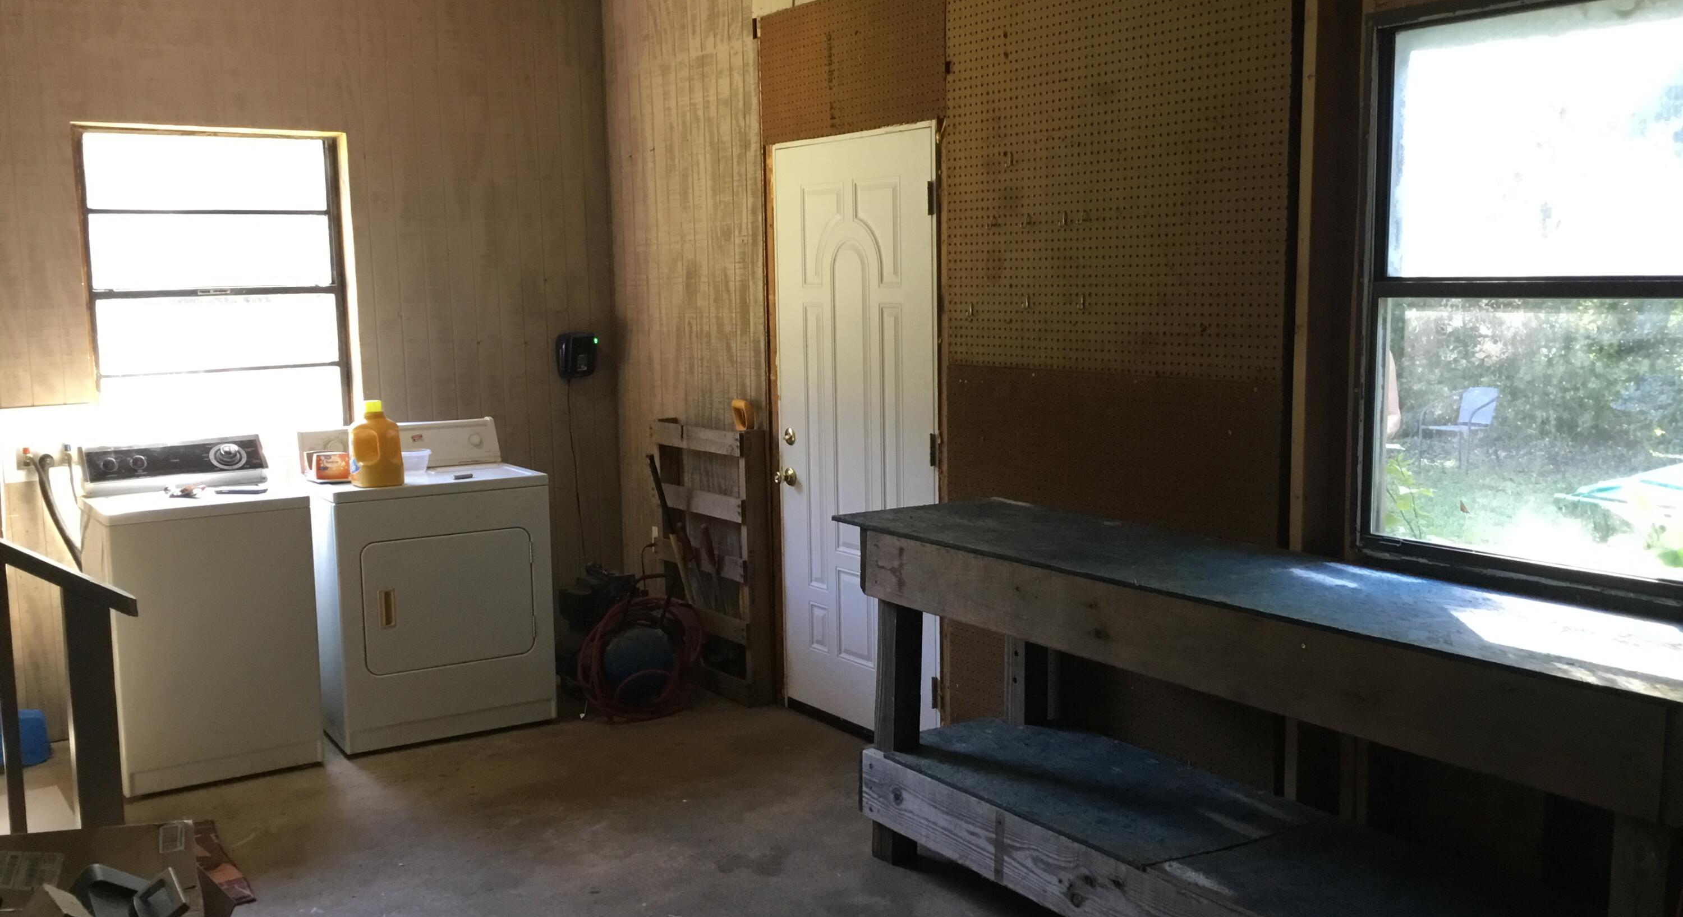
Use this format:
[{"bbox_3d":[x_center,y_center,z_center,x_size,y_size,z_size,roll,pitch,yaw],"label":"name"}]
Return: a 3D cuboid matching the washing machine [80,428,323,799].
[{"bbox_3d":[-2.167,0.495,5.104,0.605,1.065,0.660,-6,9,-32],"label":"washing machine"}]

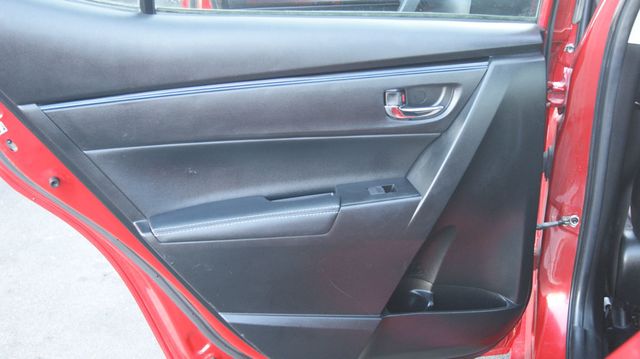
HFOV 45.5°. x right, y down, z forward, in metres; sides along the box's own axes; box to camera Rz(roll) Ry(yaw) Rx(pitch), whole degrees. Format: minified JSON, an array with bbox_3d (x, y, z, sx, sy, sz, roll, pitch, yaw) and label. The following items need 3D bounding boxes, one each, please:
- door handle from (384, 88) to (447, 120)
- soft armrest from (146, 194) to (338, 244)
[{"bbox_3d":[0.148,-0.115,1.173,0.094,0.045,0.030,-6,21,-15],"label":"door handle"},{"bbox_3d":[-0.111,0.054,1.117,0.275,0.050,0.062,-6,21,-15],"label":"soft armrest"}]

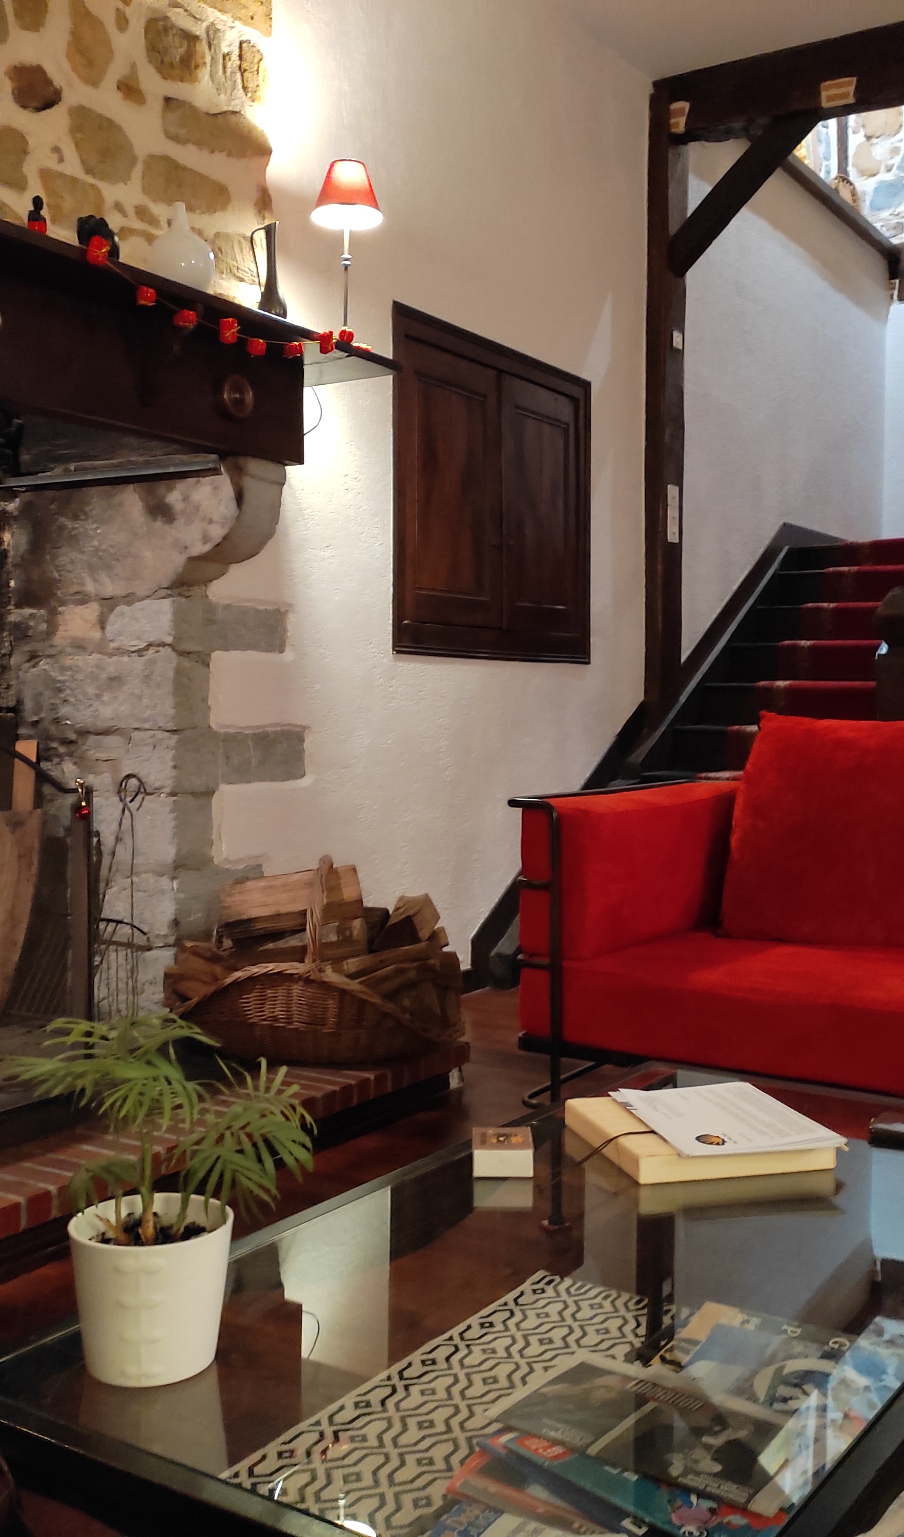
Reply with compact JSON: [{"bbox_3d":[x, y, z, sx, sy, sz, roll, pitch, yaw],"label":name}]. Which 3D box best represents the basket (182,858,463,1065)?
[{"bbox_3d":[-0.312,0.446,3.756,0.660,0.450,0.440,1,2,10],"label":"basket"}]

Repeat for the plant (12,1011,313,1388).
[{"bbox_3d":[-0.237,0.339,1.243,0.235,0.295,0.225,0,2,-11],"label":"plant"}]

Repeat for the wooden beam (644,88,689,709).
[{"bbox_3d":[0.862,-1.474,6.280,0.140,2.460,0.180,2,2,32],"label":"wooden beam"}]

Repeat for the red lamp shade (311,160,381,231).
[{"bbox_3d":[-0.276,-1.508,4.015,0.187,0.146,0.187,0,2,0],"label":"red lamp shade"}]

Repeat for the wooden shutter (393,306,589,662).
[{"bbox_3d":[0.166,-0.904,5.258,0.060,1.065,1.335,2,2,32],"label":"wooden shutter"}]

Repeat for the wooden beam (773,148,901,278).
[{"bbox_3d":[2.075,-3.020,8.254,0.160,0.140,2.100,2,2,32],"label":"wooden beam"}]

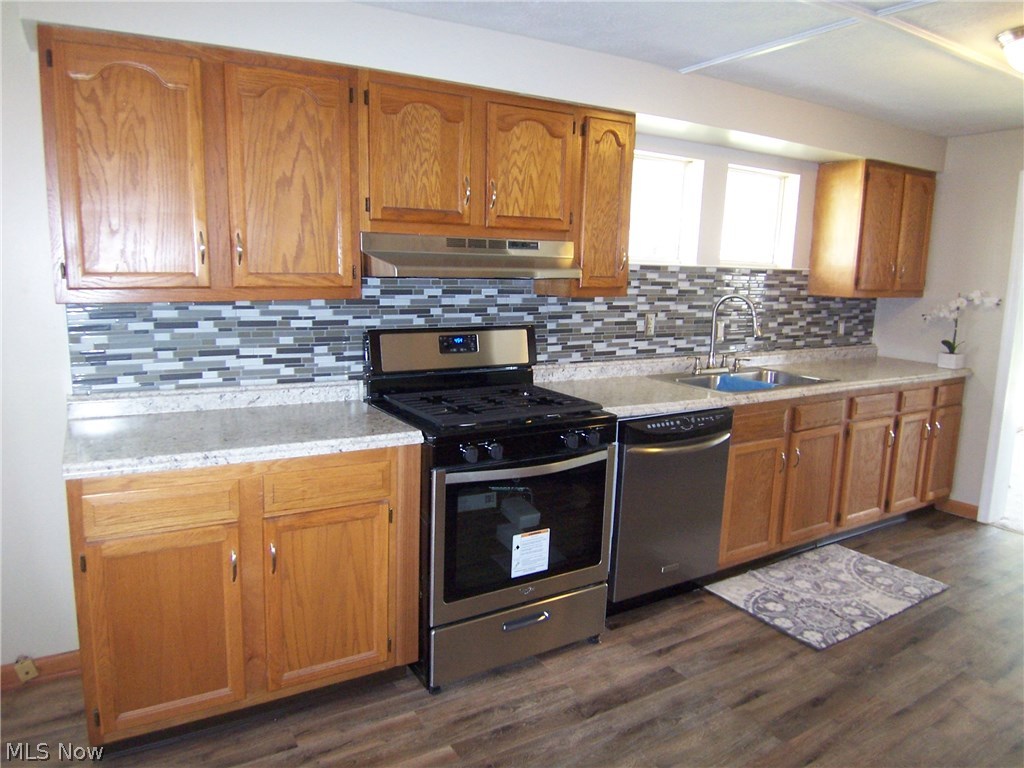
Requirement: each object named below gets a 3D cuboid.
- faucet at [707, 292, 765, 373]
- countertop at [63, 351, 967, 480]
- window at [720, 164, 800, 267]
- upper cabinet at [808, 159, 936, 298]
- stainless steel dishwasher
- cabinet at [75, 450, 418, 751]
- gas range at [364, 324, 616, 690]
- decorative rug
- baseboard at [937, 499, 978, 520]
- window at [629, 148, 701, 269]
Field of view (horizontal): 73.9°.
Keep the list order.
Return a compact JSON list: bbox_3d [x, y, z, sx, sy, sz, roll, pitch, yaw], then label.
[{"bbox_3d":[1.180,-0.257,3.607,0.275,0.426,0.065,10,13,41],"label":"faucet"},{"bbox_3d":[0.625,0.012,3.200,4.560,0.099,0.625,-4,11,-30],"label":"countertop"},{"bbox_3d":[1.392,-0.944,3.918,0.608,0.548,0.120,-4,11,-30],"label":"window"},{"bbox_3d":[2.213,-0.918,4.151,0.725,0.765,0.320,-4,11,-30],"label":"upper cabinet"},{"bbox_3d":[0.561,0.489,3.249,0.635,0.852,0.625,-4,11,-30],"label":"stainless steel dishwasher"},{"bbox_3d":[-0.914,0.605,2.401,1.015,0.862,0.615,-4,11,-30],"label":"cabinet"},{"bbox_3d":[-0.111,0.396,2.745,0.763,1.195,0.715,-4,11,-30],"label":"gas range"},{"bbox_3d":[1.488,0.955,3.199,1.025,0.010,0.590,-4,11,-30],"label":"decorative rug"},{"bbox_3d":[2.741,0.771,4.191,0.015,0.096,0.250,-4,11,-30],"label":"baseboard"},{"bbox_3d":[0.713,-0.893,3.525,0.615,0.550,0.120,-4,11,-30],"label":"window"}]

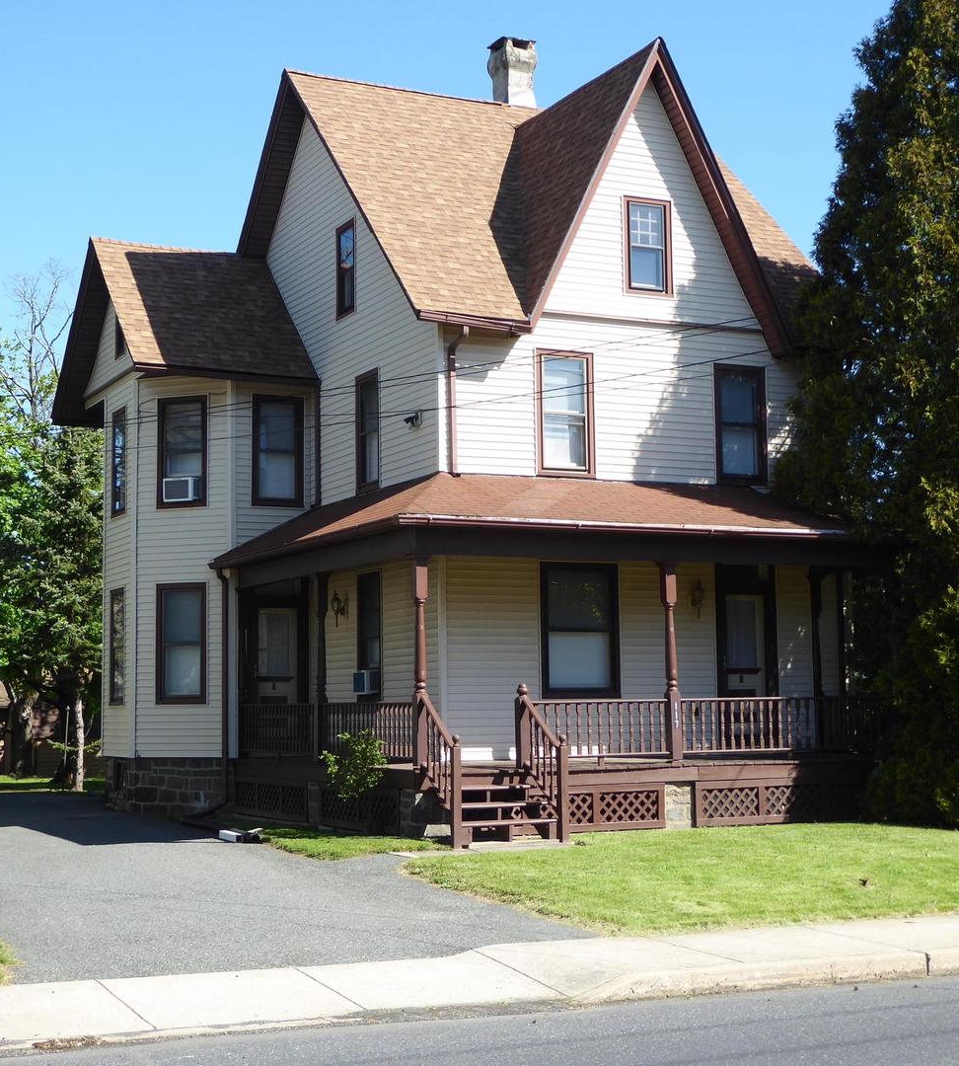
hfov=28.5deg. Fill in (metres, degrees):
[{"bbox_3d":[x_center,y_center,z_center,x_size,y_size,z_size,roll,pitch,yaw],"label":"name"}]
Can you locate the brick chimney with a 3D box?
[{"bbox_3d":[0.519,-7.135,29.809,0.510,1.200,0.700,2,-6,-26],"label":"brick chimney"}]

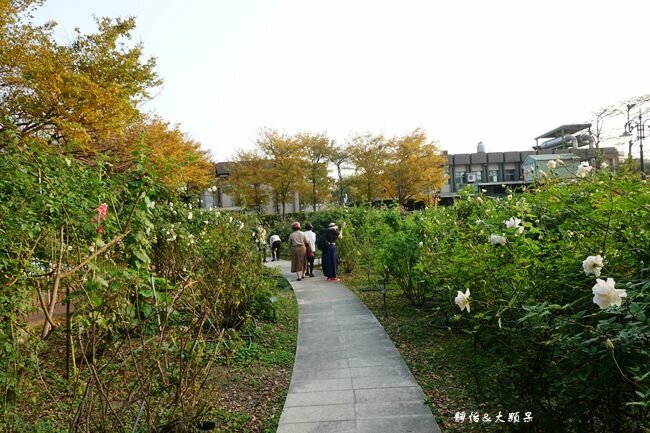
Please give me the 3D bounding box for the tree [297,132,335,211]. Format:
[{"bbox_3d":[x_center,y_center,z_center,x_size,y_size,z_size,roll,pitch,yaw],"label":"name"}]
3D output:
[{"bbox_3d":[-0.636,-1.841,29.000,2.800,7.560,2.800,0,-1,0],"label":"tree"}]

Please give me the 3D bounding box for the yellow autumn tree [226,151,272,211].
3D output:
[{"bbox_3d":[-4.880,-1.234,28.000,3.000,6.320,3.000,0,-1,0],"label":"yellow autumn tree"}]

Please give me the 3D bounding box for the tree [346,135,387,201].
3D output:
[{"bbox_3d":[2.943,-1.931,30.000,3.000,7.770,3.000,0,-1,0],"label":"tree"}]

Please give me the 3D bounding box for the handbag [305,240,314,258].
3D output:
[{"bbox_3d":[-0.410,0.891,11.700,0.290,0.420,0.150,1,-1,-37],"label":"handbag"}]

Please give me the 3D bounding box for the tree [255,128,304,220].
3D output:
[{"bbox_3d":[-2.825,-1.833,27.500,3.100,7.510,3.100,0,-1,0],"label":"tree"}]

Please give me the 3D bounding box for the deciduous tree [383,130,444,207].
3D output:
[{"bbox_3d":[5.992,-1.975,29.000,4.300,7.830,4.300,0,-1,0],"label":"deciduous tree"}]

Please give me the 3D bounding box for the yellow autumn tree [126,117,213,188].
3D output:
[{"bbox_3d":[-7.318,-1.400,20.000,4.300,6.430,4.300,0,-1,0],"label":"yellow autumn tree"}]

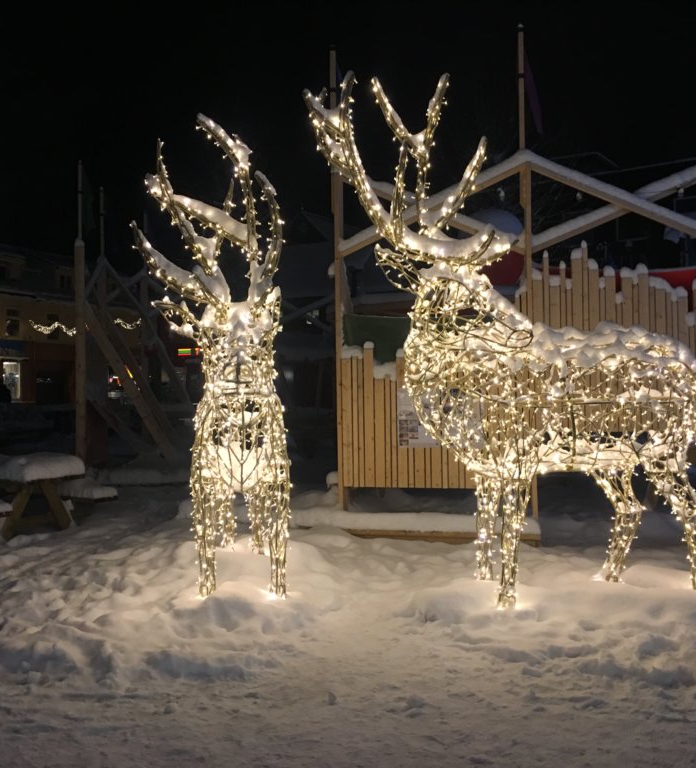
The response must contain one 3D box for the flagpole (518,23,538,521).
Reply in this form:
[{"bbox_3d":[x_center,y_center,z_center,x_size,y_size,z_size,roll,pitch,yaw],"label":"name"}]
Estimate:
[{"bbox_3d":[1.873,-1.142,8.950,0.150,5.290,0.150,-1,-1,5],"label":"flagpole"}]

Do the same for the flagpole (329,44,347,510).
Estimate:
[{"bbox_3d":[-0.109,-1.182,9.800,0.150,5.390,0.150,-1,-1,5],"label":"flagpole"}]

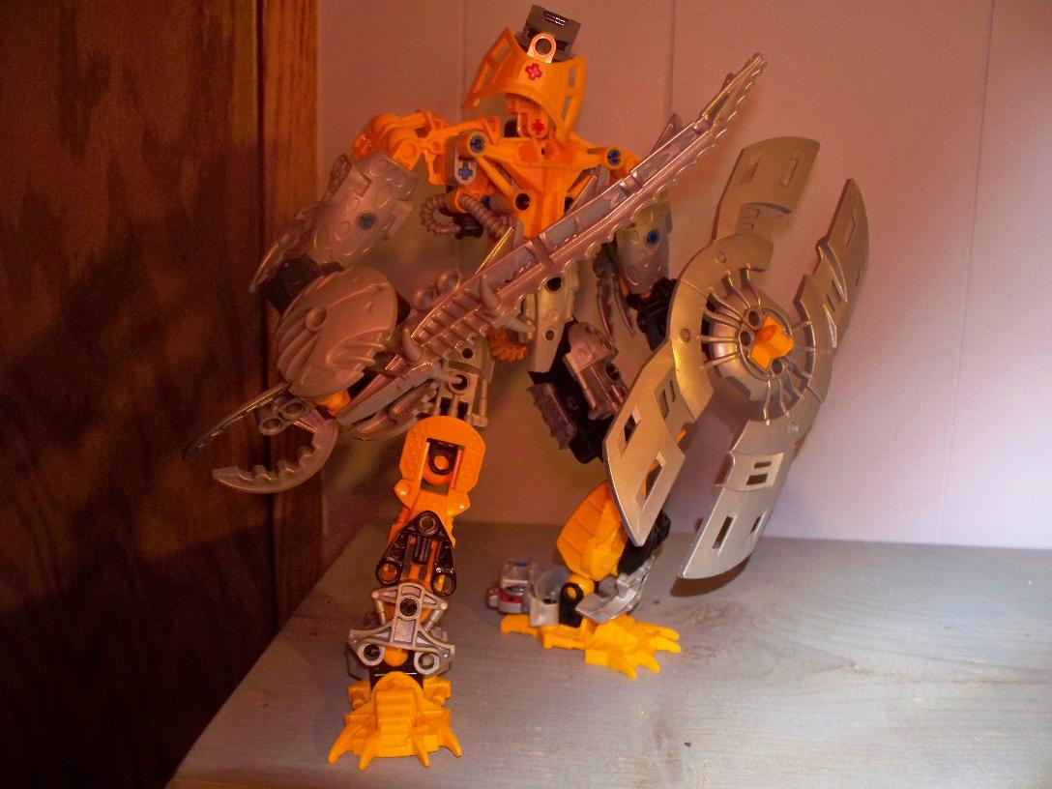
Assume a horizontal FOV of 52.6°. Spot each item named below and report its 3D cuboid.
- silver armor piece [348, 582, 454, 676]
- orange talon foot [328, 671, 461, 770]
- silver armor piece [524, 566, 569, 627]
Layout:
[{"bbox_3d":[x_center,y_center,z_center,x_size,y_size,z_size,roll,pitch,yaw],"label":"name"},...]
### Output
[{"bbox_3d":[-0.035,0.066,0.309,0.032,0.028,0.012,10,14,-5],"label":"silver armor piece"},{"bbox_3d":[-0.039,0.089,0.321,0.039,0.017,0.062,0,11,-6],"label":"orange talon foot"},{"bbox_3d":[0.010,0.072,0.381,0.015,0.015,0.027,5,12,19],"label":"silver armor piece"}]

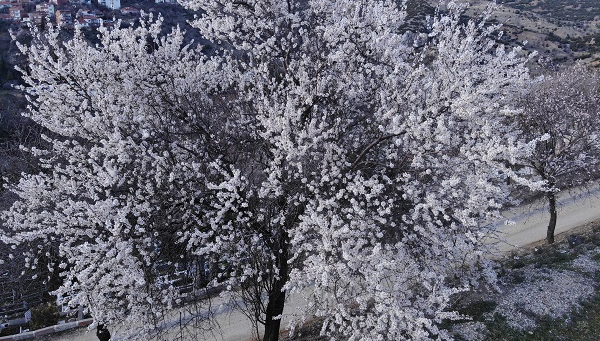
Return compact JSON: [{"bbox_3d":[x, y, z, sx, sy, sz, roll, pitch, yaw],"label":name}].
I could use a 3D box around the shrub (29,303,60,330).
[{"bbox_3d":[-9.200,5.250,15.000,1.100,0.950,1.050,0,18,0],"label":"shrub"}]

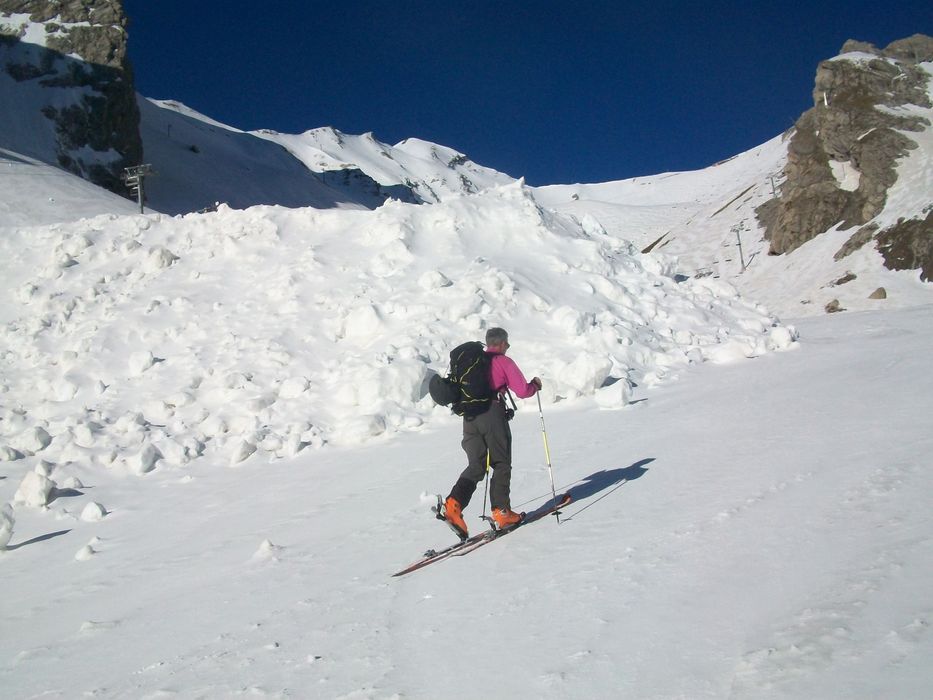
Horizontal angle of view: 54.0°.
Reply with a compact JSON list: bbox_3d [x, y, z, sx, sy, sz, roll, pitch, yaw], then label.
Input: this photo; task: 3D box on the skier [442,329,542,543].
[{"bbox_3d":[0.195,0.695,7.860,0.620,1.780,0.880,-5,-2,39],"label":"skier"}]

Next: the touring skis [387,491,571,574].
[{"bbox_3d":[0.195,1.534,7.826,0.340,0.120,2.220,-11,0,40],"label":"touring skis"}]

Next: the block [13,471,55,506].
[{"bbox_3d":[-9.082,2.901,19.200,0.860,0.720,0.800,-3,-2,-24],"label":"block"}]

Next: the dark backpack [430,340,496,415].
[{"bbox_3d":[-0.034,0.240,7.710,0.350,0.620,0.470,-5,-10,39],"label":"dark backpack"}]

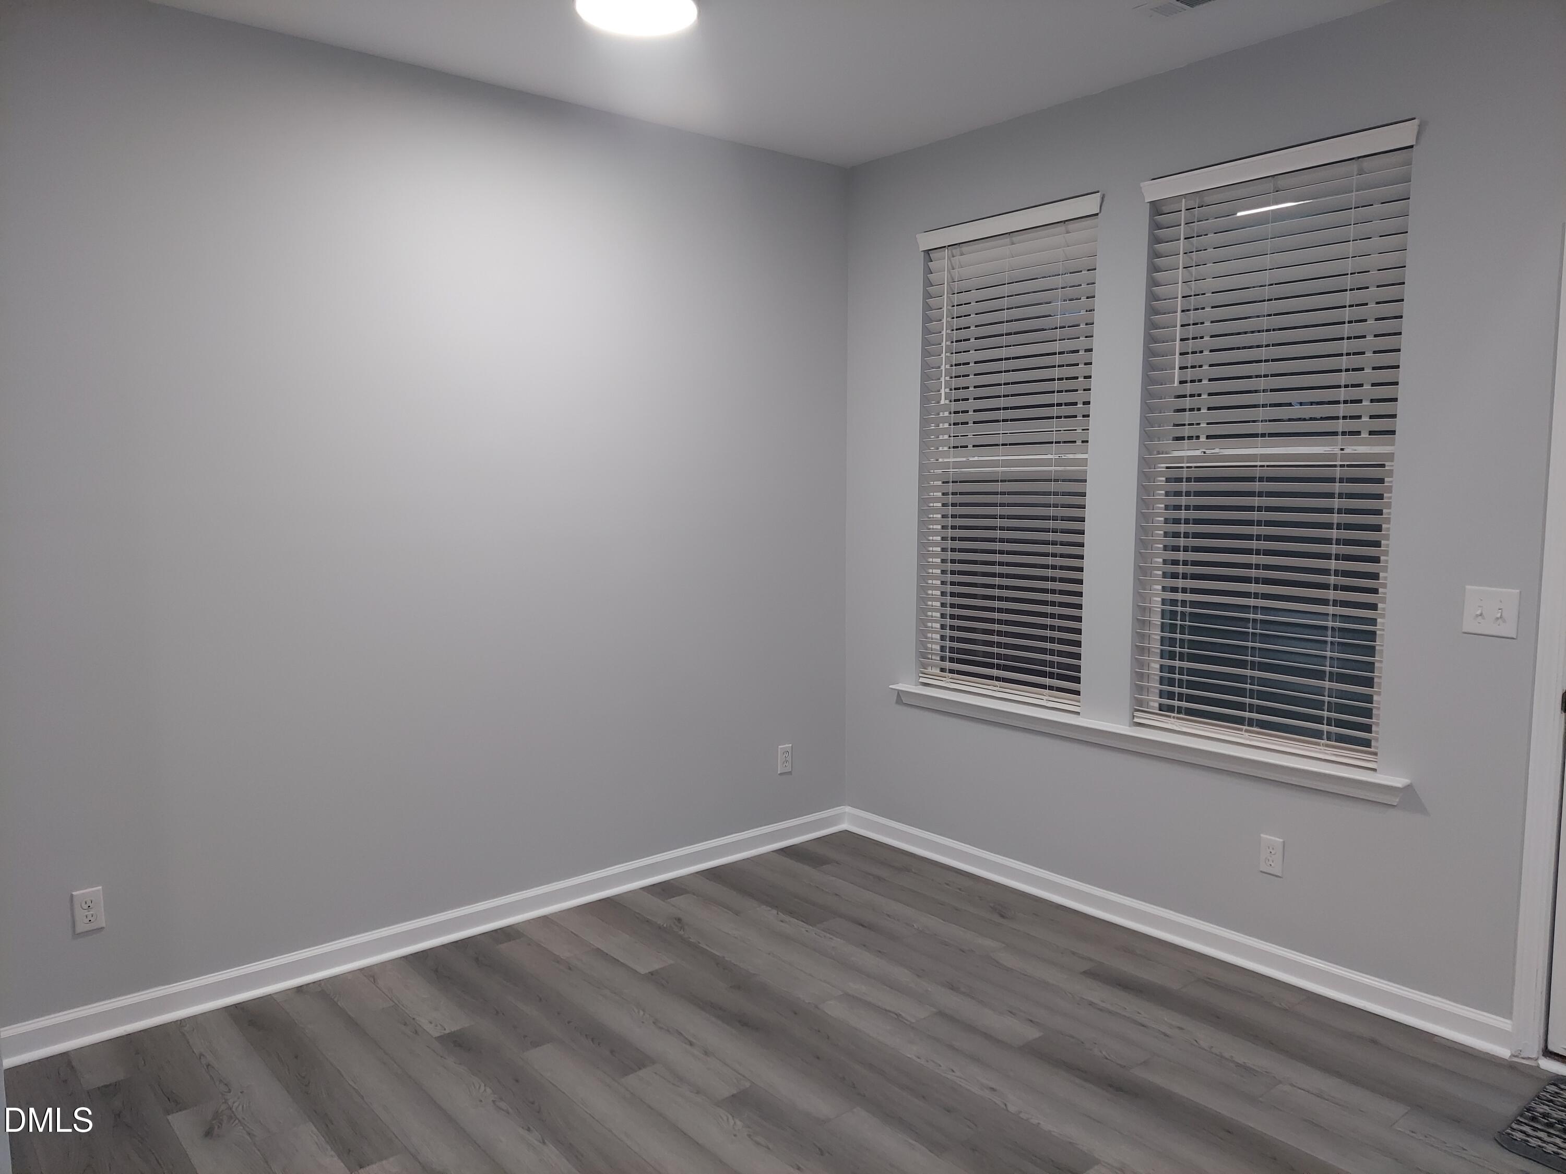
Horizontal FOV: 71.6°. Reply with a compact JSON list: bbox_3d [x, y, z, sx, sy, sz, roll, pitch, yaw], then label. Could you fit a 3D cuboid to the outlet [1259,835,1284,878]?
[{"bbox_3d":[1.463,0.807,3.247,0.010,0.114,0.070,-5,8,-41],"label":"outlet"}]

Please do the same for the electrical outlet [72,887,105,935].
[{"bbox_3d":[-1.844,0.861,2.883,0.070,0.114,0.010,-5,7,-39],"label":"electrical outlet"}]

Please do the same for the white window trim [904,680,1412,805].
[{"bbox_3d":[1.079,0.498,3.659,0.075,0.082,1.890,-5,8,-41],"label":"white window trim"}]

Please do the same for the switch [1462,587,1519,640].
[{"bbox_3d":[1.806,0.066,2.769,0.015,0.119,0.119,-5,8,-41],"label":"switch"}]

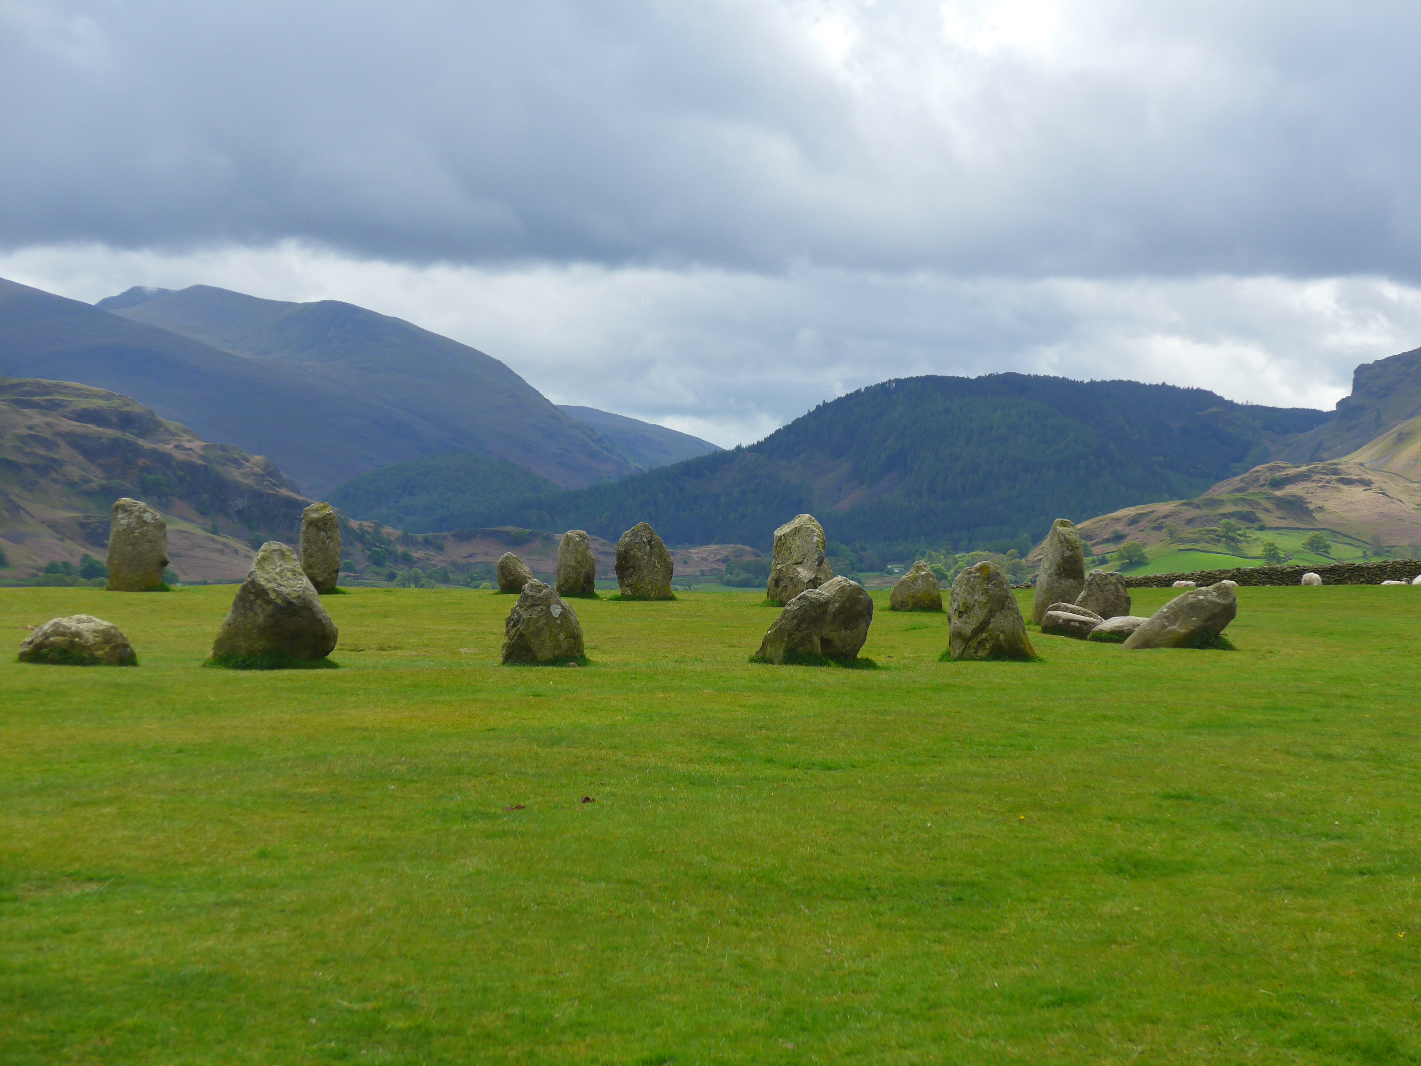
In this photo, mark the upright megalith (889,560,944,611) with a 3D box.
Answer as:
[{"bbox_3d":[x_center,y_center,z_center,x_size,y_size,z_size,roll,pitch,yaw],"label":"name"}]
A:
[{"bbox_3d":[3.322,0.853,49.800,0.880,0.826,0.650,0,0,4],"label":"upright megalith"}]

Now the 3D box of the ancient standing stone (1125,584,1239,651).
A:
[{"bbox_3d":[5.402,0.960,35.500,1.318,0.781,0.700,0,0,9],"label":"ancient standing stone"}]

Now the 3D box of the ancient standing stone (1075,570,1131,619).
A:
[{"bbox_3d":[6.249,0.981,49.027,0.884,0.813,0.658,0,0,7],"label":"ancient standing stone"}]

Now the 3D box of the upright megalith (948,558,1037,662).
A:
[{"bbox_3d":[3.183,0.877,34.749,0.990,1.140,0.705,0,0,5],"label":"upright megalith"}]

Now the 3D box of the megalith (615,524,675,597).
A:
[{"bbox_3d":[-1.222,0.509,56.500,1.080,1.406,0.700,0,0,-1],"label":"megalith"}]

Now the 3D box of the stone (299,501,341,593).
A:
[{"bbox_3d":[-7.552,0.269,59.586,0.816,1.762,0.730,0,0,-7],"label":"stone"}]

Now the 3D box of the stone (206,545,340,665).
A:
[{"bbox_3d":[-4.526,0.713,31.900,1.357,1.254,0.900,0,0,-8],"label":"stone"}]

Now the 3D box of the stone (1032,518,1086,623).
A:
[{"bbox_3d":[5.394,0.585,47.715,0.826,1.634,0.738,0,0,6],"label":"stone"}]

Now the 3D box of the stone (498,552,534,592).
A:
[{"bbox_3d":[-3.844,0.767,60.742,0.745,0.810,0.593,0,0,-4],"label":"stone"}]

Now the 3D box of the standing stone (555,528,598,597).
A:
[{"bbox_3d":[-2.562,0.574,58.972,0.808,1.297,0.643,0,0,-2],"label":"standing stone"}]

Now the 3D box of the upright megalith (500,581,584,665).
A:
[{"bbox_3d":[-1.784,0.940,32.774,0.886,0.898,0.701,0,0,-3],"label":"upright megalith"}]

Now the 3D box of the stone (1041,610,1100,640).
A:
[{"bbox_3d":[4.475,1.146,38.300,0.648,0.373,0.650,0,0,22],"label":"stone"}]

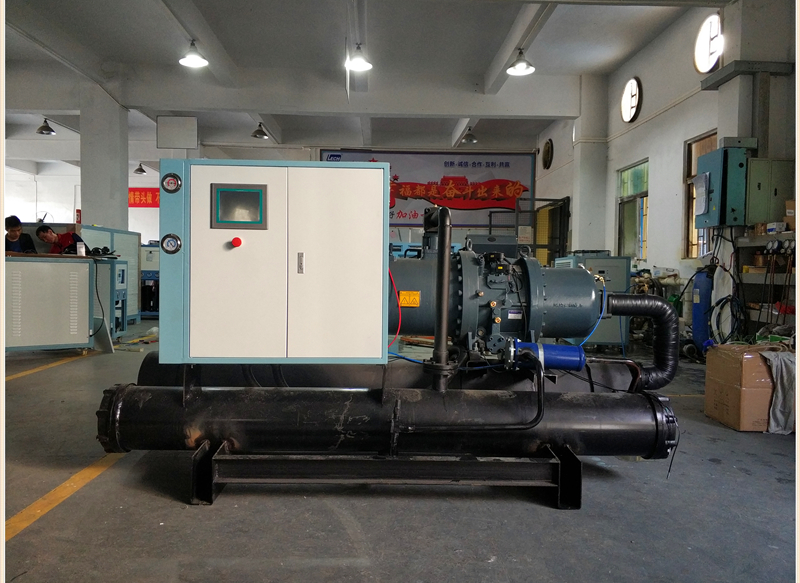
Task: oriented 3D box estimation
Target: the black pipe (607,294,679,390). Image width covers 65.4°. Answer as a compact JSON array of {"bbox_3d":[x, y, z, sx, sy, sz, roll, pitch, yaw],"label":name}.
[{"bbox_3d":[1.136,0.239,2.920,0.325,0.445,0.130,1,2,-1],"label":"black pipe"}]

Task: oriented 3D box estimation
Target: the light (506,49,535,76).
[{"bbox_3d":[1.676,-3.210,8.650,0.390,0.305,0.390,1,0,-3],"label":"light"}]

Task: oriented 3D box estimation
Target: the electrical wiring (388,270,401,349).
[{"bbox_3d":[-0.025,0.073,2.650,0.060,0.350,0.070,1,2,0],"label":"electrical wiring"}]

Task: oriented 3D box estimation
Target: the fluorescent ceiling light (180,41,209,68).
[{"bbox_3d":[-2.680,-3.095,8.100,0.375,0.335,0.375,1,2,0],"label":"fluorescent ceiling light"}]

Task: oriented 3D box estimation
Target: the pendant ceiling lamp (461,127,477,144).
[{"bbox_3d":[1.445,-3.270,13.000,0.350,0.330,0.350,1,2,0],"label":"pendant ceiling lamp"}]

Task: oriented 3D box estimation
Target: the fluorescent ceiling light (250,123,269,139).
[{"bbox_3d":[-2.874,-3.319,12.800,0.385,0.295,0.385,1,0,-3],"label":"fluorescent ceiling light"}]

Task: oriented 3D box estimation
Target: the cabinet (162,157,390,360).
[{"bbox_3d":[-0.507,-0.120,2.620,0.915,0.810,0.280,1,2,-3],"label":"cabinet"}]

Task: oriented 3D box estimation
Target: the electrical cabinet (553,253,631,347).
[{"bbox_3d":[2.410,0.100,7.850,0.640,1.090,0.920,1,2,0],"label":"electrical cabinet"}]

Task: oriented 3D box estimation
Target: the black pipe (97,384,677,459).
[{"bbox_3d":[-0.047,0.540,2.600,2.300,0.285,0.285,1,0,-1],"label":"black pipe"}]

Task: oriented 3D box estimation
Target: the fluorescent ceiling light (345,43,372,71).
[{"bbox_3d":[-0.565,-3.245,8.550,0.385,0.305,0.385,1,0,-3],"label":"fluorescent ceiling light"}]

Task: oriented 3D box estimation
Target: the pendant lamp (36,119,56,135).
[{"bbox_3d":[-7.143,-3.342,12.600,0.385,0.295,0.385,1,0,-3],"label":"pendant lamp"}]

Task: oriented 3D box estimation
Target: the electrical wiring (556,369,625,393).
[{"bbox_3d":[0.810,0.378,2.650,0.290,0.105,0.120,1,2,0],"label":"electrical wiring"}]

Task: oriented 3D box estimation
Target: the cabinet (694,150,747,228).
[{"bbox_3d":[3.527,-1.095,6.910,0.260,0.830,0.620,1,0,-3],"label":"cabinet"}]

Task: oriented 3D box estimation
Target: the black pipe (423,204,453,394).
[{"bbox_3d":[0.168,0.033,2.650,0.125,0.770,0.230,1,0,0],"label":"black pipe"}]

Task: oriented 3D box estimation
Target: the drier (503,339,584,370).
[{"bbox_3d":[0.635,0.279,2.720,0.350,0.140,0.140,1,2,0],"label":"drier"}]

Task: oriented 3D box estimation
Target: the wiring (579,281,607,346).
[{"bbox_3d":[0.875,0.100,2.830,0.120,0.295,0.100,1,0,0],"label":"wiring"}]

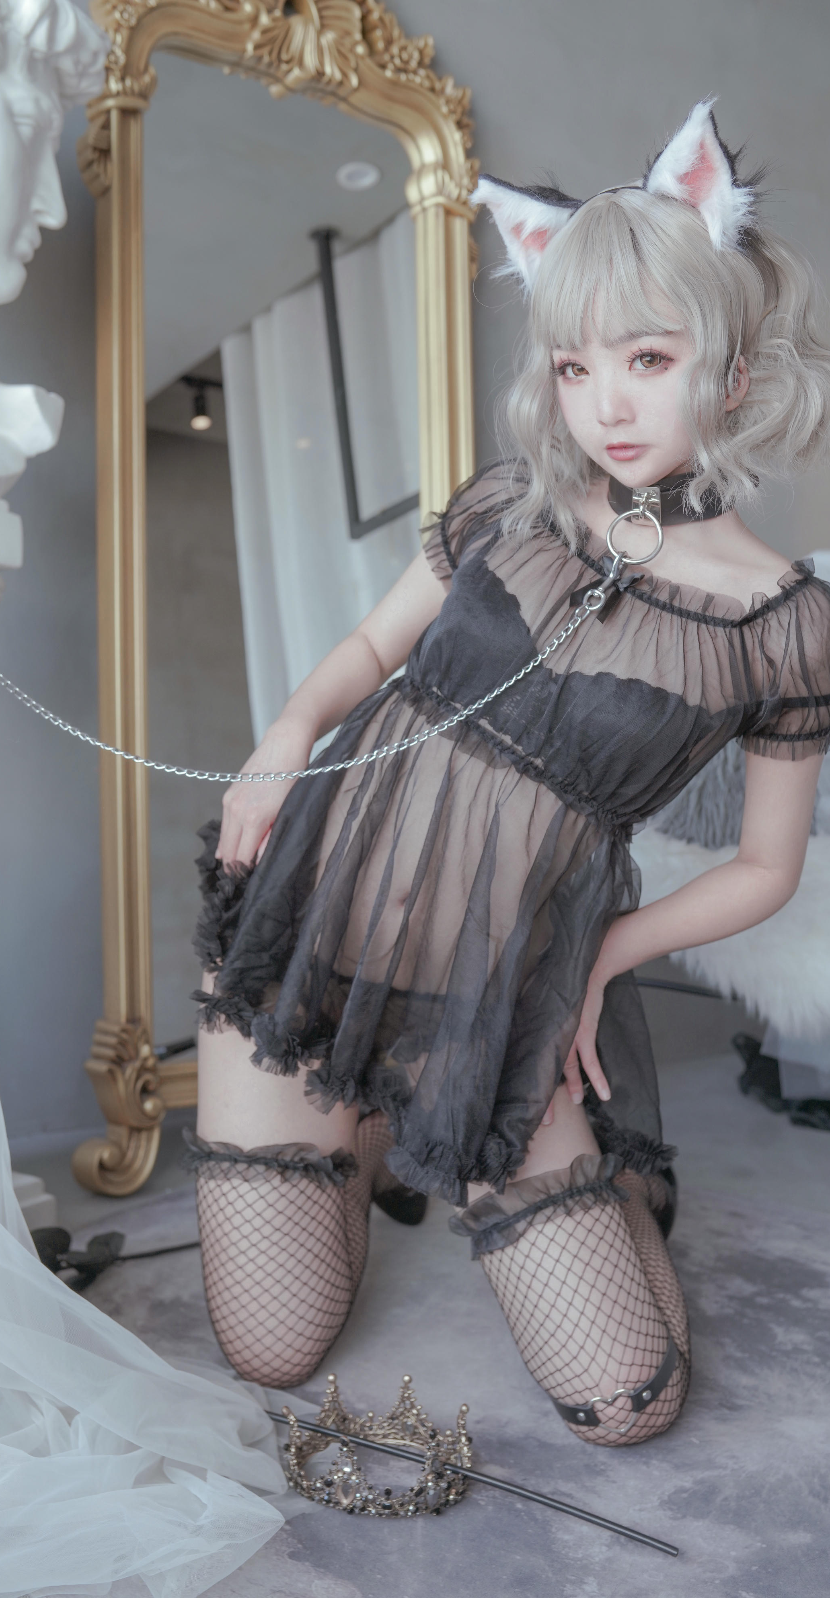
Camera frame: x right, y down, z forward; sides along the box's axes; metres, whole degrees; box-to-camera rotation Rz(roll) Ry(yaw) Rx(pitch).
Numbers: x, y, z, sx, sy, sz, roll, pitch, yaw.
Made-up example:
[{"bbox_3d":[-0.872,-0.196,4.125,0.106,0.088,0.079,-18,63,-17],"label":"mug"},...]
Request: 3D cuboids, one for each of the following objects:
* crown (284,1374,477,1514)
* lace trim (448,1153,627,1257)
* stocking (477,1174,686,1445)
[{"bbox_3d":[-0.031,0.535,1.298,0.155,0.070,0.148,1,3,0],"label":"crown"},{"bbox_3d":[0.117,0.378,1.455,0.168,0.060,0.155,-25,-12,11],"label":"lace trim"},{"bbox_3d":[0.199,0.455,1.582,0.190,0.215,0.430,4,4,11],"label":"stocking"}]

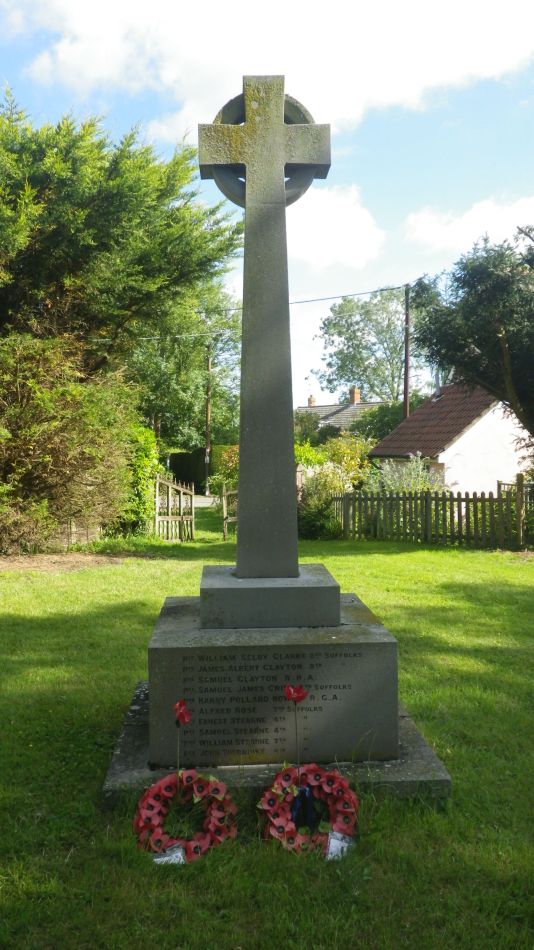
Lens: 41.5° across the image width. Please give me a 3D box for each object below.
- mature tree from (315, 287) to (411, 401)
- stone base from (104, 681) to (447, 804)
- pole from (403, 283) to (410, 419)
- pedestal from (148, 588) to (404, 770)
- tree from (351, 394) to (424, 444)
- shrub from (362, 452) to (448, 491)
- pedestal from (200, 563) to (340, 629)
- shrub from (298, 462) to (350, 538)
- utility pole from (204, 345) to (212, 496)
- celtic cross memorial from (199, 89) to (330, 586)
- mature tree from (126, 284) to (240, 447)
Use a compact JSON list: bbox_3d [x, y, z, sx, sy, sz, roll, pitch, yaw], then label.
[{"bbox_3d":[9.146,-8.586,60.000,10.500,16.000,10.500,0,2,0],"label":"mature tree"},{"bbox_3d":[0.007,1.400,3.901,1.555,0.108,1.523,-1,2,-3],"label":"stone base"},{"bbox_3d":[5.044,-3.192,25.500,0.190,7.700,0.190,0,2,0],"label":"pole"},{"bbox_3d":[0.005,1.057,3.889,1.180,0.578,1.121,-1,2,-3],"label":"pedestal"},{"bbox_3d":[5.559,-1.723,32.000,3.900,4.300,3.800,0,2,0],"label":"tree"},{"bbox_3d":[2.671,0.319,13.600,1.550,1.550,1.300,0,2,0],"label":"shrub"},{"bbox_3d":[0.002,0.653,3.874,0.705,0.202,0.642,-1,2,-3],"label":"pedestal"},{"bbox_3d":[0.994,0.399,13.100,1.150,1.450,1.100,0,2,0],"label":"shrub"},{"bbox_3d":[-2.115,-2.092,25.500,0.190,5.600,0.190,0,2,0],"label":"utility pole"},{"bbox_3d":[-0.008,-0.768,3.824,0.690,2.641,0.221,-1,2,-3],"label":"celtic cross memorial"},{"bbox_3d":[-3.434,-3.522,28.000,5.800,8.300,5.800,0,2,0],"label":"mature tree"}]

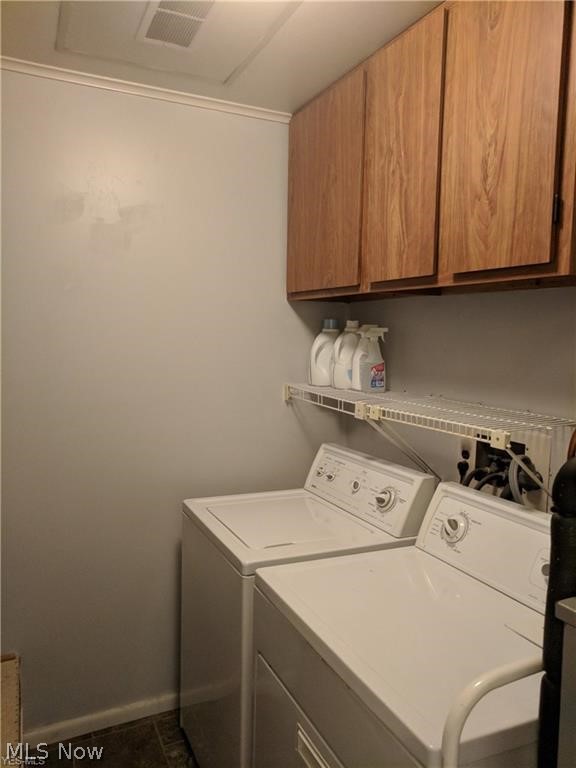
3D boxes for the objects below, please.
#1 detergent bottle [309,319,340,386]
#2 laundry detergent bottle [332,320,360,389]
[{"bbox_3d":[0.156,-0.129,2.408,0.133,0.279,0.092,1,5,-6],"label":"detergent bottle"},{"bbox_3d":[0.239,-0.116,2.329,0.128,0.271,0.091,1,5,-6],"label":"laundry detergent bottle"}]

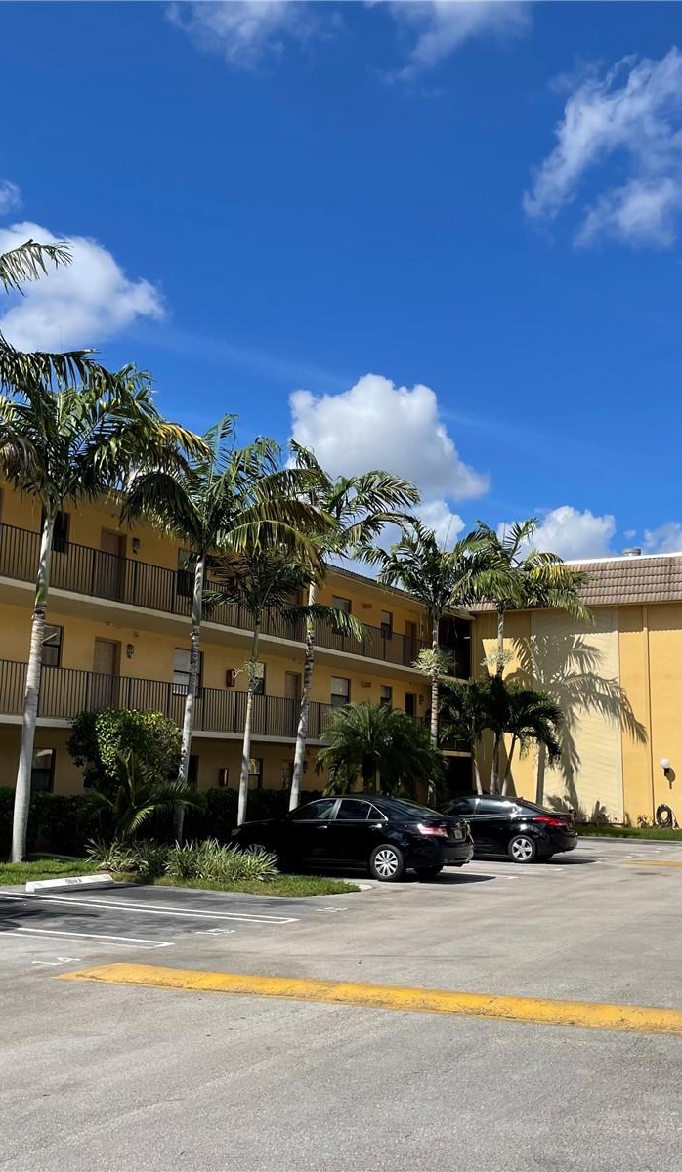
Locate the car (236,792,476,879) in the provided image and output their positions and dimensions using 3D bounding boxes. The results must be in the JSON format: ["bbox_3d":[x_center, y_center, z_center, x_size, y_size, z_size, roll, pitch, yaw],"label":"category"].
[{"bbox_3d":[0.094,4.741,22.437,4.780,1.470,1.820,-4,-10,28],"label":"car"}]

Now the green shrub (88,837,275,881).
[{"bbox_3d":[-2.745,4.743,20.671,3.500,0.650,1.350,-4,-10,28],"label":"green shrub"}]

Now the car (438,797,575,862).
[{"bbox_3d":[3.371,5.697,27.802,4.530,1.440,1.780,-4,-10,28],"label":"car"}]

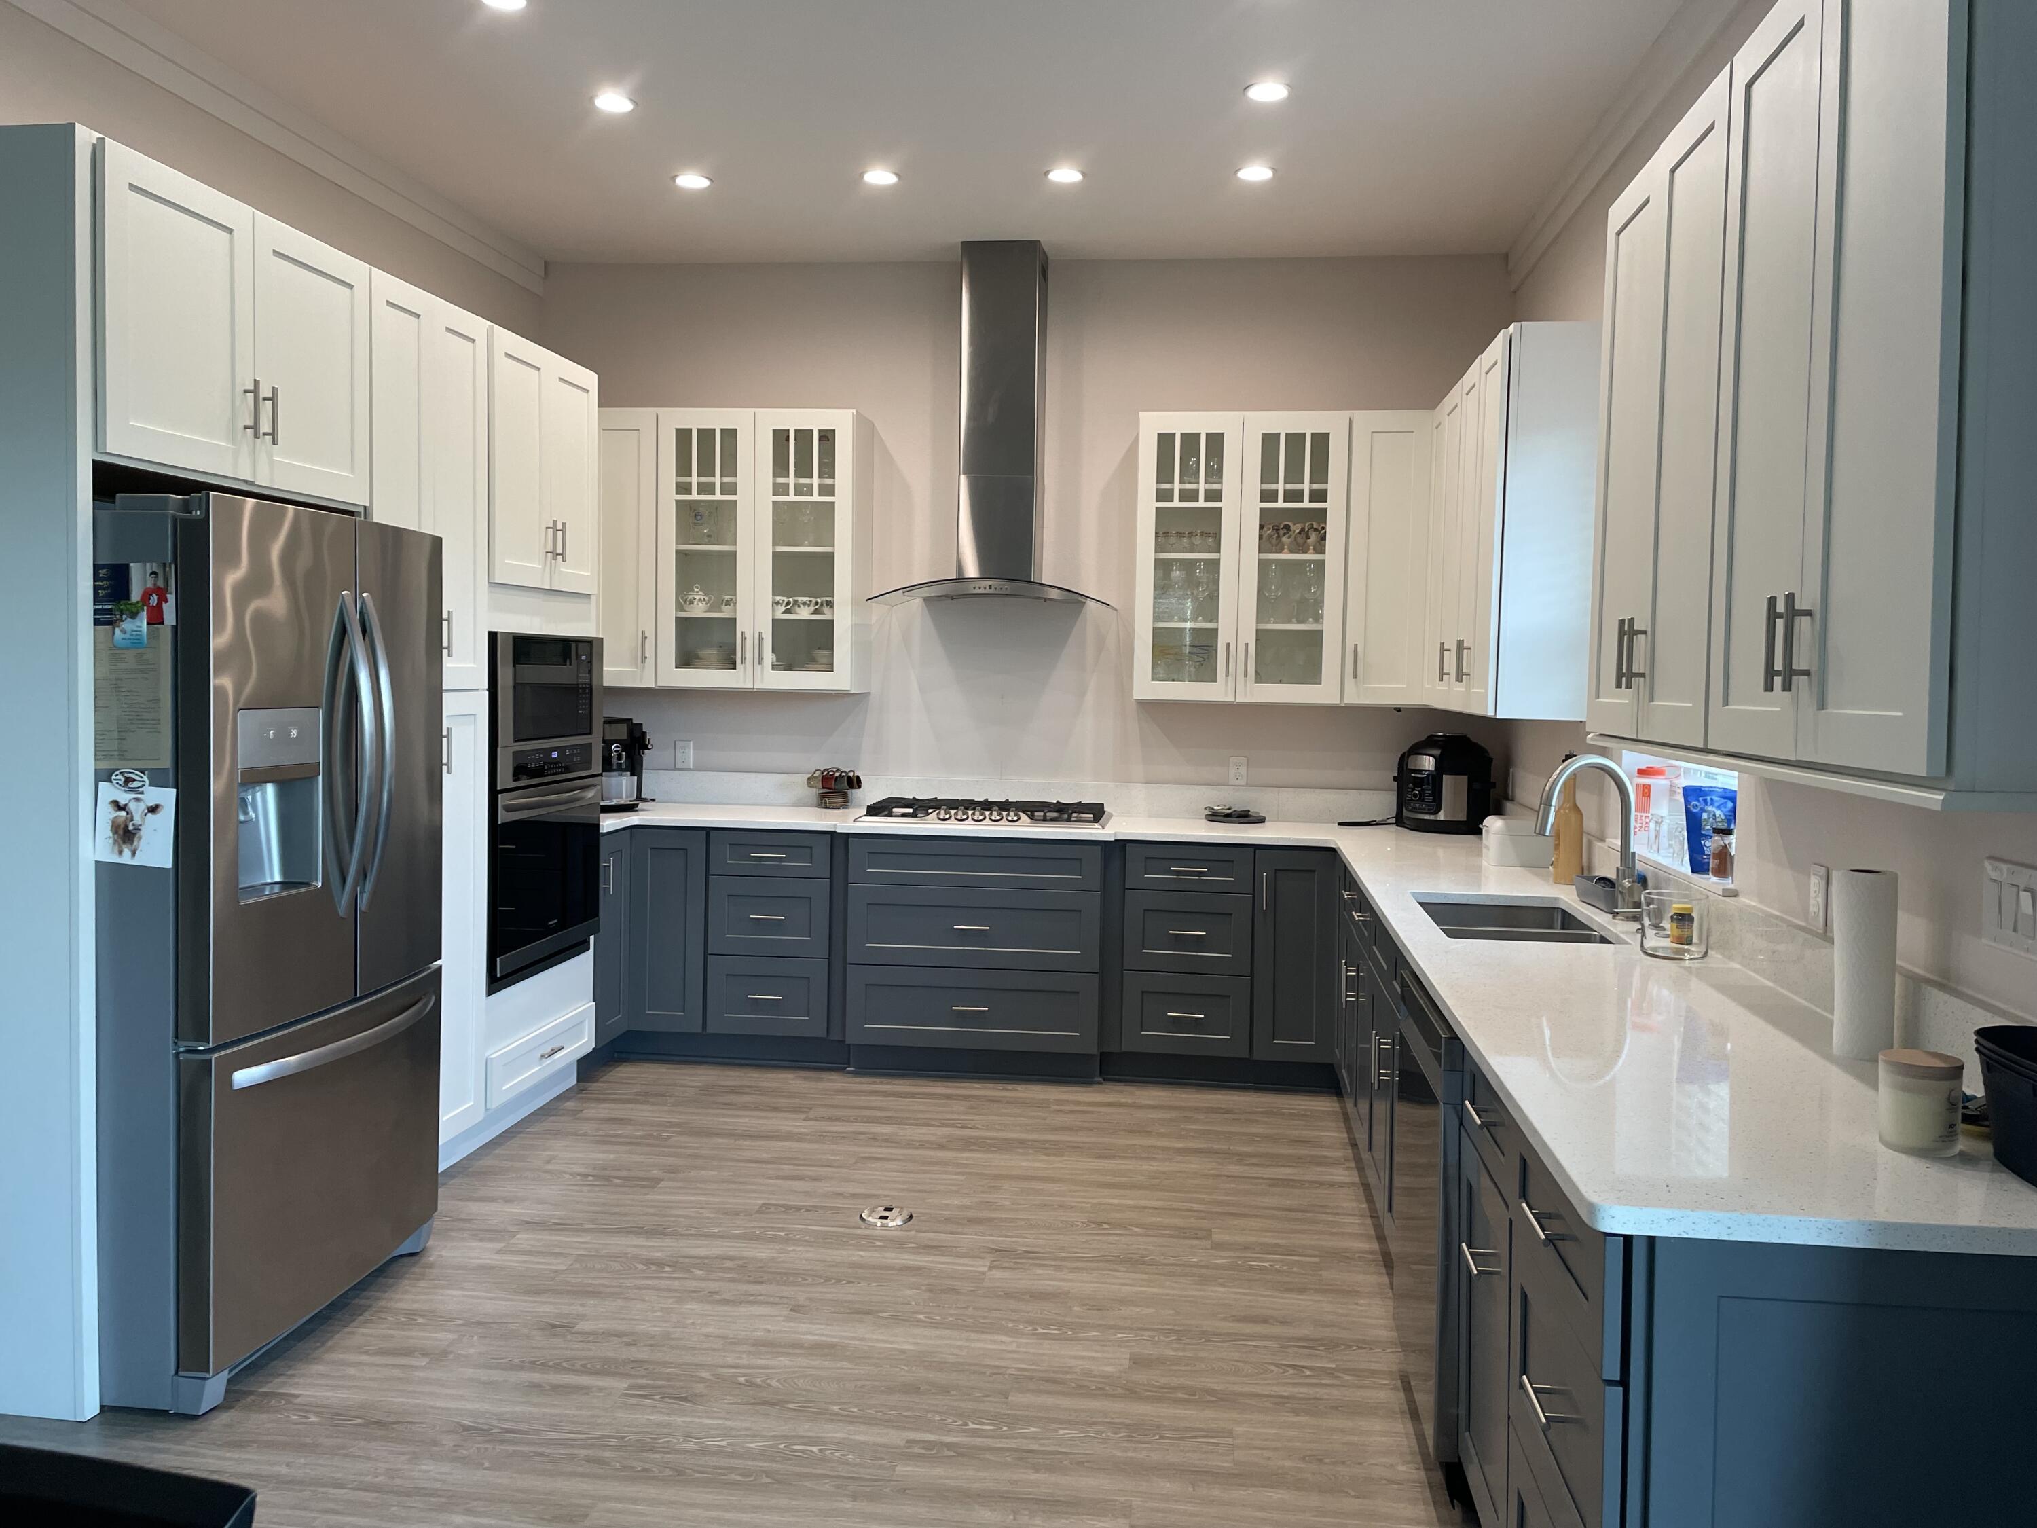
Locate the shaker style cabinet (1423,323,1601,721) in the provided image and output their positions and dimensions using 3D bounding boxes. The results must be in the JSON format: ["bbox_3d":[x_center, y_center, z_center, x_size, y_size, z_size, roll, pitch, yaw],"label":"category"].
[{"bbox_3d":[1.566,-0.698,4.851,0.320,1.069,1.330,2,3,7],"label":"shaker style cabinet"}]

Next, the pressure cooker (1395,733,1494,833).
[{"bbox_3d":[1.580,0.069,5.698,0.360,0.360,0.340,4,5,44],"label":"pressure cooker"}]

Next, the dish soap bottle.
[{"bbox_3d":[1.534,0.156,4.255,0.080,0.360,0.080,1,3,7],"label":"dish soap bottle"}]

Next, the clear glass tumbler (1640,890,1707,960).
[{"bbox_3d":[1.364,0.335,3.181,0.125,0.126,0.125,1,3,7],"label":"clear glass tumbler"}]

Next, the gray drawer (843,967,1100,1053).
[{"bbox_3d":[-0.138,0.864,5.705,0.906,0.289,0.500,2,3,7],"label":"gray drawer"}]

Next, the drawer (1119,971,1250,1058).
[{"bbox_3d":[0.625,0.875,5.656,0.445,0.287,0.540,1,3,7],"label":"drawer"}]

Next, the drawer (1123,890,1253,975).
[{"bbox_3d":[0.632,0.591,5.648,0.448,0.293,0.500,2,3,7],"label":"drawer"}]

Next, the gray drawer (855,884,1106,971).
[{"bbox_3d":[-0.132,0.572,5.688,0.906,0.293,0.500,2,3,7],"label":"gray drawer"}]

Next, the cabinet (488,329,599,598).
[{"bbox_3d":[-1.795,-0.929,4.859,0.627,0.736,0.771,2,3,7],"label":"cabinet"}]

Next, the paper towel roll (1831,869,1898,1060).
[{"bbox_3d":[1.319,0.309,2.391,0.096,0.283,0.096,2,3,7],"label":"paper towel roll"}]

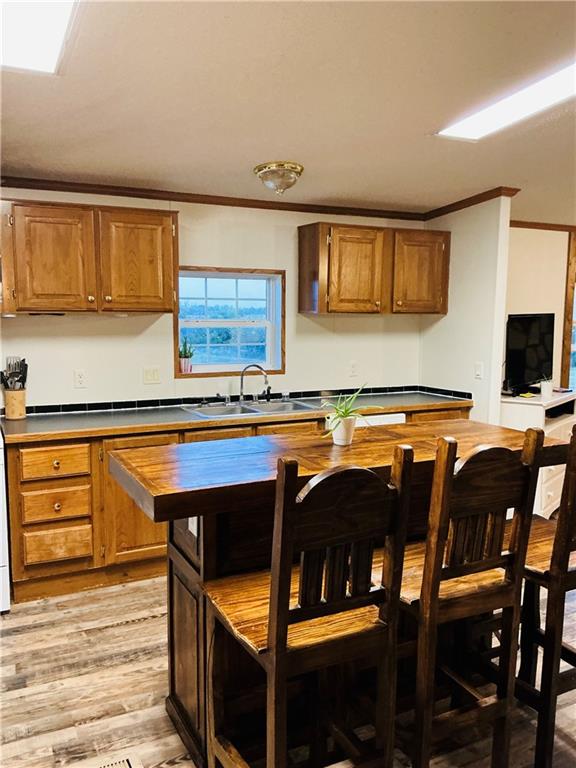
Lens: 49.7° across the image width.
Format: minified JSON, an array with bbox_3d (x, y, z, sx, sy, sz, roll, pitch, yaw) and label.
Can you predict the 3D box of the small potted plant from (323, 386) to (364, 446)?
[{"bbox_3d":[0.224,0.119,2.441,0.185,0.237,0.185,0,7,0],"label":"small potted plant"}]

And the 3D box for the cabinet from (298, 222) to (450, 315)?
[{"bbox_3d":[0.632,-0.801,4.460,1.073,0.591,0.330,-3,7,-25],"label":"cabinet"}]

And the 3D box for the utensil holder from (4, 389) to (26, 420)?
[{"bbox_3d":[-1.586,0.121,3.613,0.116,0.161,0.116,-3,7,-25],"label":"utensil holder"}]

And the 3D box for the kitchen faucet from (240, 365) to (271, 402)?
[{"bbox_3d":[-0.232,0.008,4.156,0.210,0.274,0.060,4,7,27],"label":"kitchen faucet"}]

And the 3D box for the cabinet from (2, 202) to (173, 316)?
[{"bbox_3d":[-1.153,-0.715,3.641,0.932,0.591,0.330,-3,7,-25],"label":"cabinet"}]

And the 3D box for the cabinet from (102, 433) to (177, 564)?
[{"bbox_3d":[-0.935,0.604,3.741,0.455,0.745,0.613,-3,7,-25],"label":"cabinet"}]

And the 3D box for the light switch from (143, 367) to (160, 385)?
[{"bbox_3d":[-0.878,-0.047,4.024,0.112,0.114,0.012,-3,7,-25],"label":"light switch"}]

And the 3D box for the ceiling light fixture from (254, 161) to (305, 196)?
[{"bbox_3d":[-0.048,-1.145,3.491,0.280,0.150,0.280,0,7,0],"label":"ceiling light fixture"}]

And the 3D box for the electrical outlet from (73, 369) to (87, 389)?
[{"bbox_3d":[-1.282,-0.029,3.838,0.074,0.118,0.012,-3,7,-25],"label":"electrical outlet"}]

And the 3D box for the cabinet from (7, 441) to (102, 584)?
[{"bbox_3d":[-1.347,0.622,3.551,0.447,0.751,0.613,-3,7,-25],"label":"cabinet"}]

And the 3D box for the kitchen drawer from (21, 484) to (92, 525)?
[{"bbox_3d":[-1.306,0.613,3.474,0.348,0.172,0.450,-3,7,-25],"label":"kitchen drawer"}]

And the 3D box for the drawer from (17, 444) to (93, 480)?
[{"bbox_3d":[-1.304,0.386,3.448,0.346,0.166,0.450,-3,7,-25],"label":"drawer"}]

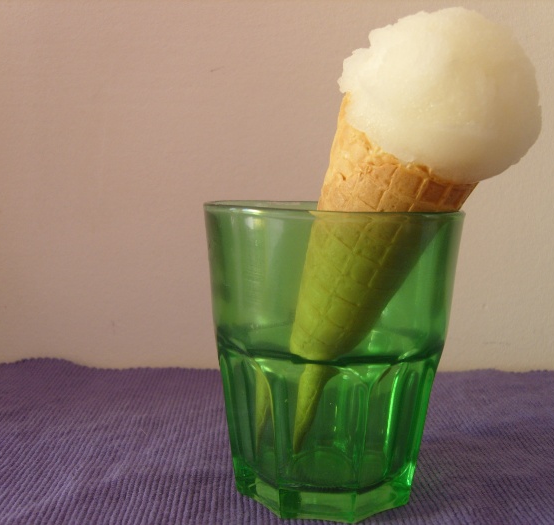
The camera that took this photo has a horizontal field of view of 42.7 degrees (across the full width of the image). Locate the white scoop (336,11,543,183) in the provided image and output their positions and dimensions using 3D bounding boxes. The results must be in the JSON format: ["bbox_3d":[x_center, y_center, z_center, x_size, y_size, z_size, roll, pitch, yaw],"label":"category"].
[{"bbox_3d":[0.052,-0.053,0.224,0.065,0.058,0.064,21,9,0],"label":"white scoop"}]

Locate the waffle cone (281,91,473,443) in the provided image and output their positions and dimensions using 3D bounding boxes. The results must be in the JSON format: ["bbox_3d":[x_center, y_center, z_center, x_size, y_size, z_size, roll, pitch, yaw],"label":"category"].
[{"bbox_3d":[0.024,0.013,0.241,0.051,0.119,0.051,21,9,0],"label":"waffle cone"}]

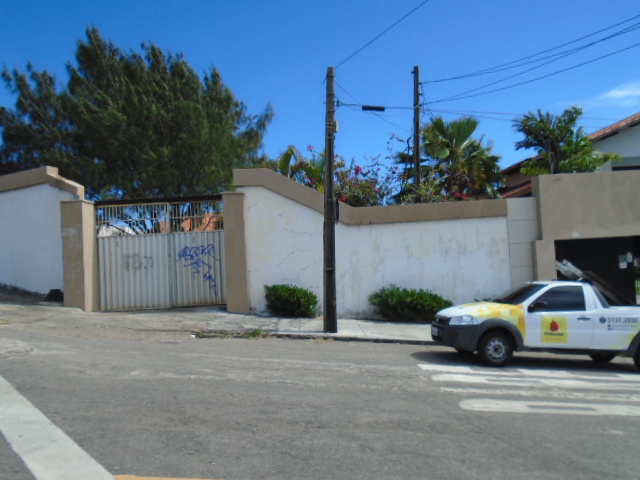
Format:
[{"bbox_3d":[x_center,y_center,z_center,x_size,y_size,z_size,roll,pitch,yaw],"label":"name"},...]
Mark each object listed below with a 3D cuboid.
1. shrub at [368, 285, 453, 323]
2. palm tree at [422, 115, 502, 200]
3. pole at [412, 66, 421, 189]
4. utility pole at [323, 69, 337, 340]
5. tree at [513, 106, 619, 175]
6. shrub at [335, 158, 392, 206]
[{"bbox_3d":[2.335,1.638,12.400,2.050,0.950,1.100,-3,-2,0],"label":"shrub"},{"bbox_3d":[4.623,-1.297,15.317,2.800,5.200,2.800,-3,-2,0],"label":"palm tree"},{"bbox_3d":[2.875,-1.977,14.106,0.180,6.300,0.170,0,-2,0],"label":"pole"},{"bbox_3d":[0.243,-0.908,10.588,0.280,5.860,0.250,0,-2,0],"label":"utility pole"},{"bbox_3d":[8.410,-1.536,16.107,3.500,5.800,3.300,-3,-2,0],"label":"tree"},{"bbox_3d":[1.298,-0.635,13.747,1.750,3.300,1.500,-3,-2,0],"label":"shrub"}]

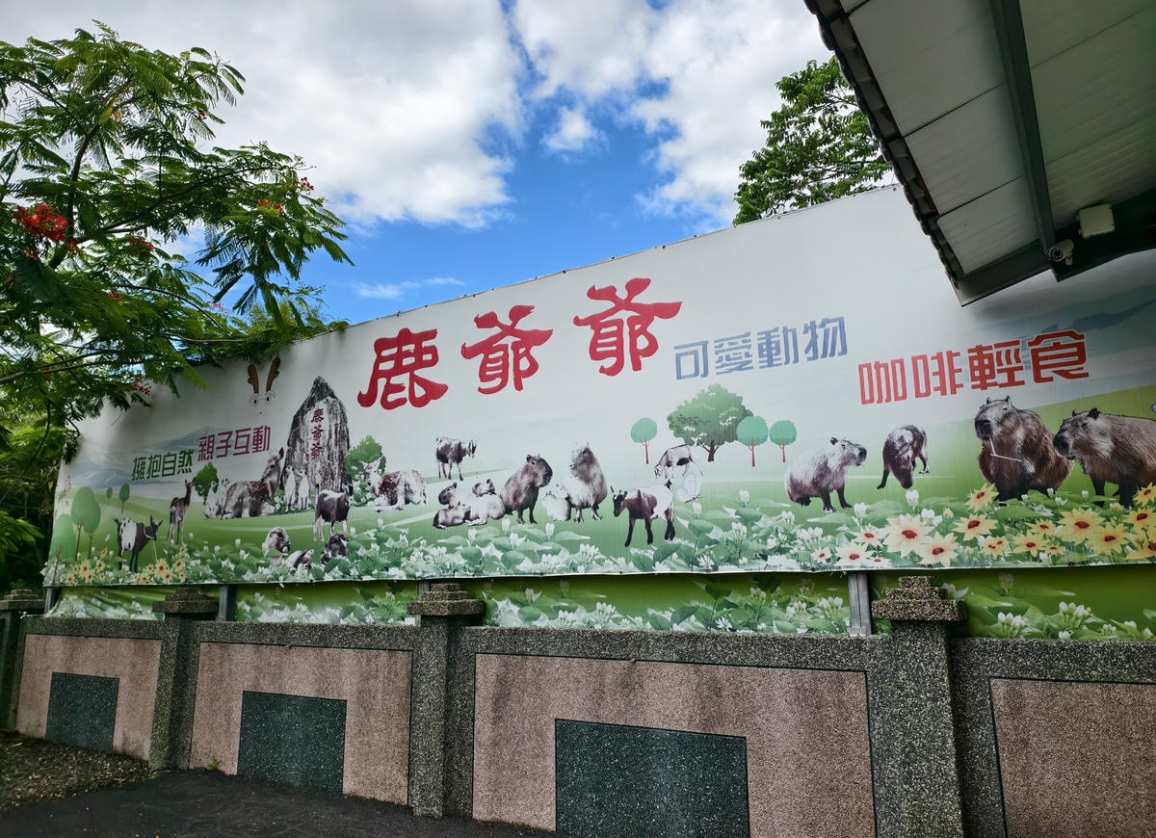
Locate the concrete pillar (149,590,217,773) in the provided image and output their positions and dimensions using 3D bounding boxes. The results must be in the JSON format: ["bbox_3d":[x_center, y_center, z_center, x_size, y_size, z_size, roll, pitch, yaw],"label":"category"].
[{"bbox_3d":[-3.574,2.294,6.908,0.389,1.511,0.389,-8,-14,30],"label":"concrete pillar"}]

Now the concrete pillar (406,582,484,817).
[{"bbox_3d":[-0.922,1.919,5.342,0.389,1.503,0.389,-8,-14,30],"label":"concrete pillar"}]

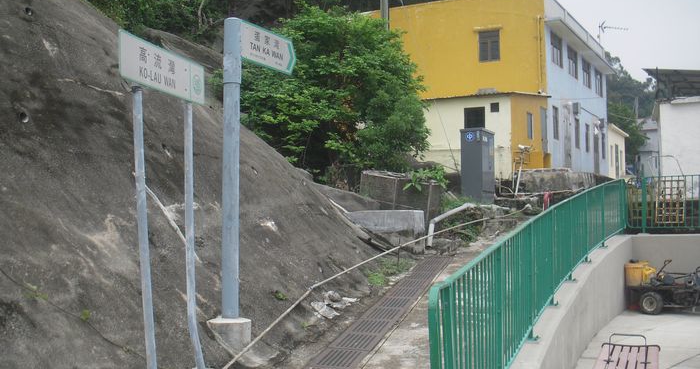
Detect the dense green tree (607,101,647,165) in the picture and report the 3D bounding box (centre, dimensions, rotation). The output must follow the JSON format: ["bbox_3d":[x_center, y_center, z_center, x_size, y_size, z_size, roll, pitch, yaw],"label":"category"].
[{"bbox_3d":[17.377,-3.188,49.000,3.600,4.600,3.500,0,-4,0],"label":"dense green tree"}]

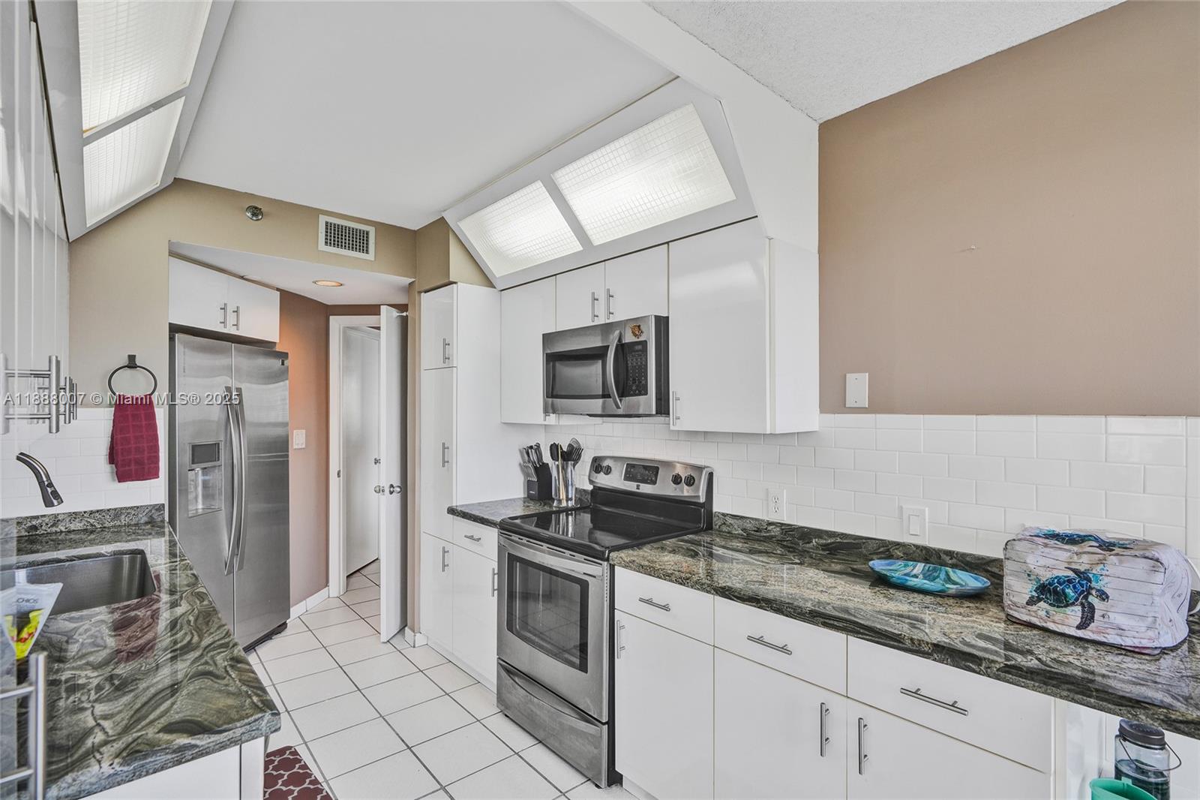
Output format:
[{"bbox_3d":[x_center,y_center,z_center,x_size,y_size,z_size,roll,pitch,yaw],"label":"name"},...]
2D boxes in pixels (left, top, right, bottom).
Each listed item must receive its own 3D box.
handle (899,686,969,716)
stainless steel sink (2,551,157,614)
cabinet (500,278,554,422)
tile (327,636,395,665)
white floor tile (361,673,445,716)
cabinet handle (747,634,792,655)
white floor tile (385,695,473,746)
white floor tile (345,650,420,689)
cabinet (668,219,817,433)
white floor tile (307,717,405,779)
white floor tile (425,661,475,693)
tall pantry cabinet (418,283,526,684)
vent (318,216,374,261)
[{"bbox_3d":[0.796,0.712,1.267,0.036,0.012,0.137,1,-1,-43],"label":"handle"},{"bbox_3d":[-1.681,0.696,1.675,0.430,0.225,0.720,1,-1,-43],"label":"stainless steel sink"},{"bbox_3d":[-0.279,-0.243,3.025,0.320,0.765,0.519,1,-2,-41],"label":"cabinet"},{"bbox_3d":[-1.398,1.464,3.131,0.306,0.010,0.309,1,-2,-41],"label":"tile"},{"bbox_3d":[-0.981,1.453,2.658,0.306,0.010,0.309,1,-2,-41],"label":"white floor tile"},{"bbox_3d":[0.506,0.722,1.577,0.036,0.012,0.137,1,-1,-43],"label":"cabinet handle"},{"bbox_3d":[-0.799,1.509,2.515,0.320,0.010,0.320,1,-1,-40],"label":"white floor tile"},{"bbox_3d":[-1.190,1.459,2.894,0.306,0.010,0.309,1,-2,-41],"label":"white floor tile"},{"bbox_3d":[0.555,-0.261,2.096,0.330,0.763,0.453,1,-2,-41],"label":"cabinet"},{"bbox_3d":[-1.006,1.444,2.215,0.306,0.010,0.309,1,-2,-41],"label":"white floor tile"},{"bbox_3d":[-0.801,1.456,2.817,0.163,0.010,0.309,1,-2,-41],"label":"white floor tile"},{"bbox_3d":[-0.716,0.438,3.375,0.625,2.210,0.550,1,-1,-43],"label":"tall pantry cabinet"},{"bbox_3d":[-1.430,-0.918,3.032,0.302,0.198,0.015,1,-1,-42],"label":"vent"}]

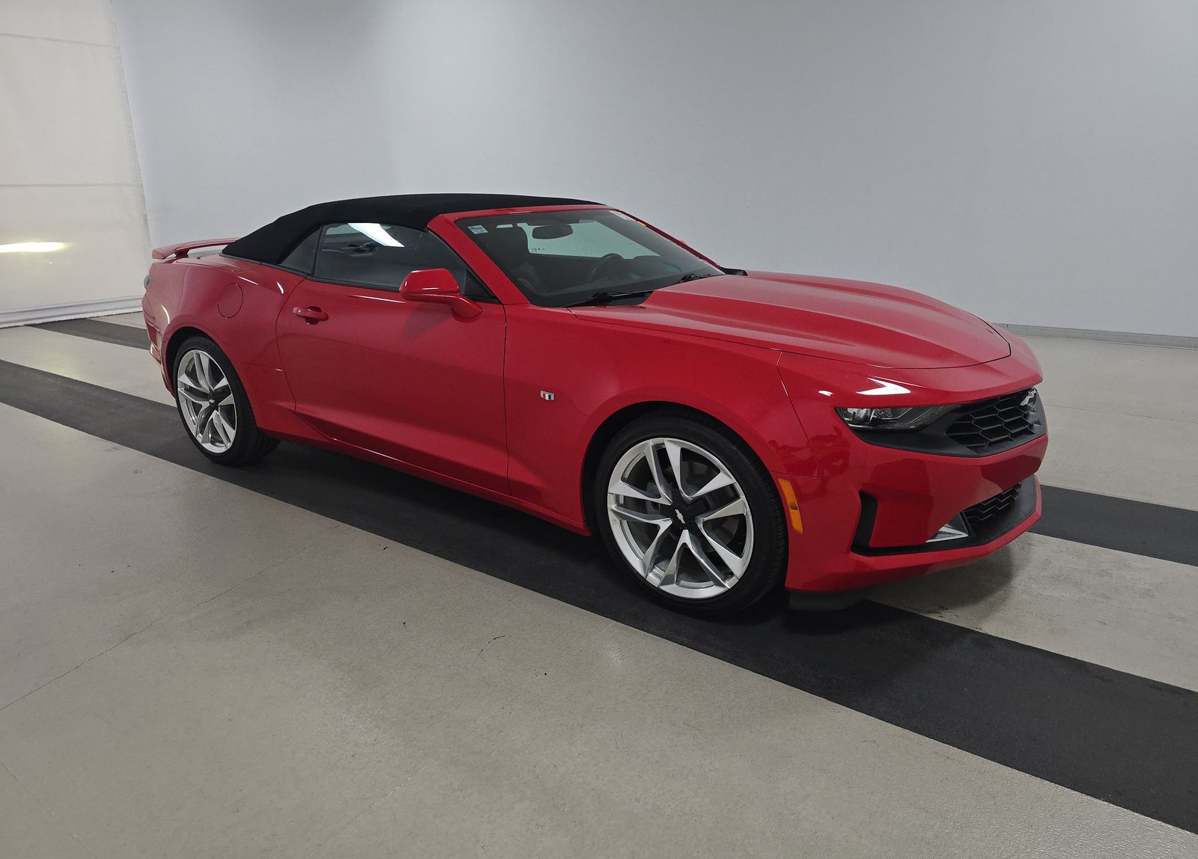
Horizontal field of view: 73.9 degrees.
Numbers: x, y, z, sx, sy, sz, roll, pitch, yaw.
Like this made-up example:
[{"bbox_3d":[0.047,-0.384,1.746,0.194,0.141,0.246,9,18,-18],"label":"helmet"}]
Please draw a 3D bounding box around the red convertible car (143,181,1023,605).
[{"bbox_3d":[-0.430,-0.474,4.015,4.784,1.345,1.920,11,21,33],"label":"red convertible car"}]

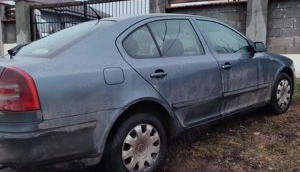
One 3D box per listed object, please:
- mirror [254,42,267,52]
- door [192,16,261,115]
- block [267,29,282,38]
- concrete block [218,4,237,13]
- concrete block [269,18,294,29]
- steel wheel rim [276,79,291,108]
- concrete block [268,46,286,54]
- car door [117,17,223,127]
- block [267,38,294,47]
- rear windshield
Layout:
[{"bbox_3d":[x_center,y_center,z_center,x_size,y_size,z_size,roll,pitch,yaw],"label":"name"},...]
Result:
[{"bbox_3d":[1.262,-0.433,3.172,0.120,0.130,0.175,-10,11,-40],"label":"mirror"},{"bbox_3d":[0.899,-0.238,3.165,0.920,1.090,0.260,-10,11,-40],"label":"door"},{"bbox_3d":[2.784,-1.168,6.177,0.360,0.195,0.190,3,7,25],"label":"block"},{"bbox_3d":[1.857,-1.812,6.540,0.390,0.195,0.190,3,7,25],"label":"concrete block"},{"bbox_3d":[2.898,-1.367,6.101,0.450,0.200,0.190,3,7,25],"label":"concrete block"},{"bbox_3d":[1.856,0.113,3.966,0.400,0.400,0.140,-12,12,-39],"label":"steel wheel rim"},{"bbox_3d":[2.834,-0.791,6.195,0.380,0.185,0.190,3,7,25],"label":"concrete block"},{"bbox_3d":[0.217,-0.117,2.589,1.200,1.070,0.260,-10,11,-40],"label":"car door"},{"bbox_3d":[2.900,-0.963,6.145,0.460,0.195,0.190,3,7,25],"label":"block"},{"bbox_3d":[-0.863,-0.431,2.601,0.820,0.100,1.180,-36,27,-32],"label":"rear windshield"}]

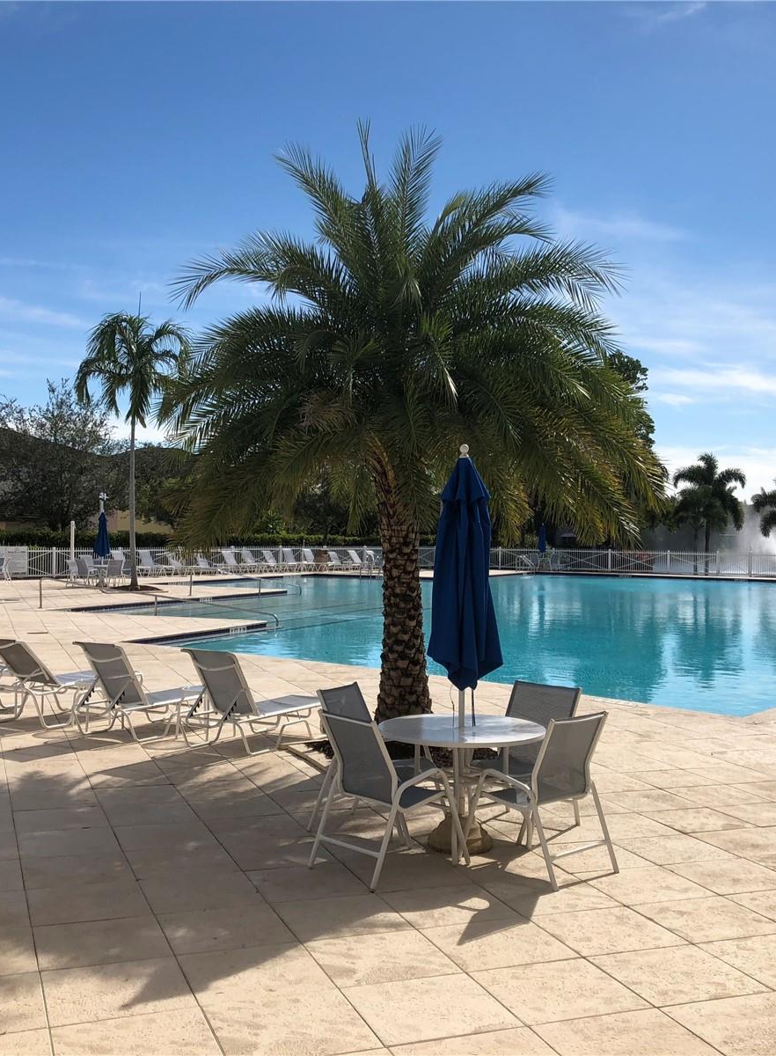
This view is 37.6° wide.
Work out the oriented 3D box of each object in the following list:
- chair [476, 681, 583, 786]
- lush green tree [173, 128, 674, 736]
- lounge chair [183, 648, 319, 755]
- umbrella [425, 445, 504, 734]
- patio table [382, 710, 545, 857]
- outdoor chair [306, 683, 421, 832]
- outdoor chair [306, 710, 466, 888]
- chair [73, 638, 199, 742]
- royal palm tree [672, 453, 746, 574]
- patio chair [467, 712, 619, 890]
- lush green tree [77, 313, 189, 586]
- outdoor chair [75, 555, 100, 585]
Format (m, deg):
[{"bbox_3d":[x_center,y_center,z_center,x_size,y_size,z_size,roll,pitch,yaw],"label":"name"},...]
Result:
[{"bbox_3d":[0.832,1.521,7.482,0.580,0.900,0.745,1,0,38],"label":"chair"},{"bbox_3d":[0.220,-0.720,9.600,4.250,5.360,4.300,1,0,0],"label":"lush green tree"},{"bbox_3d":[-1.218,1.588,10.890,0.690,0.910,1.620,1,-1,30],"label":"lounge chair"},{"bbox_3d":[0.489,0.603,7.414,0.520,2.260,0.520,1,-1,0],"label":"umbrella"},{"bbox_3d":[0.479,1.652,7.309,1.070,0.725,1.070,1,0,0],"label":"patio table"},{"bbox_3d":[-0.038,1.500,7.360,0.745,0.900,0.580,1,0,28],"label":"outdoor chair"},{"bbox_3d":[0.018,1.555,6.787,0.790,0.930,0.590,1,-1,-43],"label":"outdoor chair"},{"bbox_3d":[-2.246,1.480,10.900,0.660,0.890,1.680,1,0,28],"label":"chair"},{"bbox_3d":[18.067,-0.768,64.019,4.100,6.900,4.100,1,0,0],"label":"royal palm tree"},{"bbox_3d":[0.914,1.569,6.866,0.590,0.930,0.770,1,-1,-41],"label":"patio chair"},{"bbox_3d":[-9.369,-2.814,42.029,4.200,10.100,4.200,1,-1,0],"label":"lush green tree"},{"bbox_3d":[-9.880,1.462,37.200,0.740,0.890,0.580,1,0,-30],"label":"outdoor chair"}]

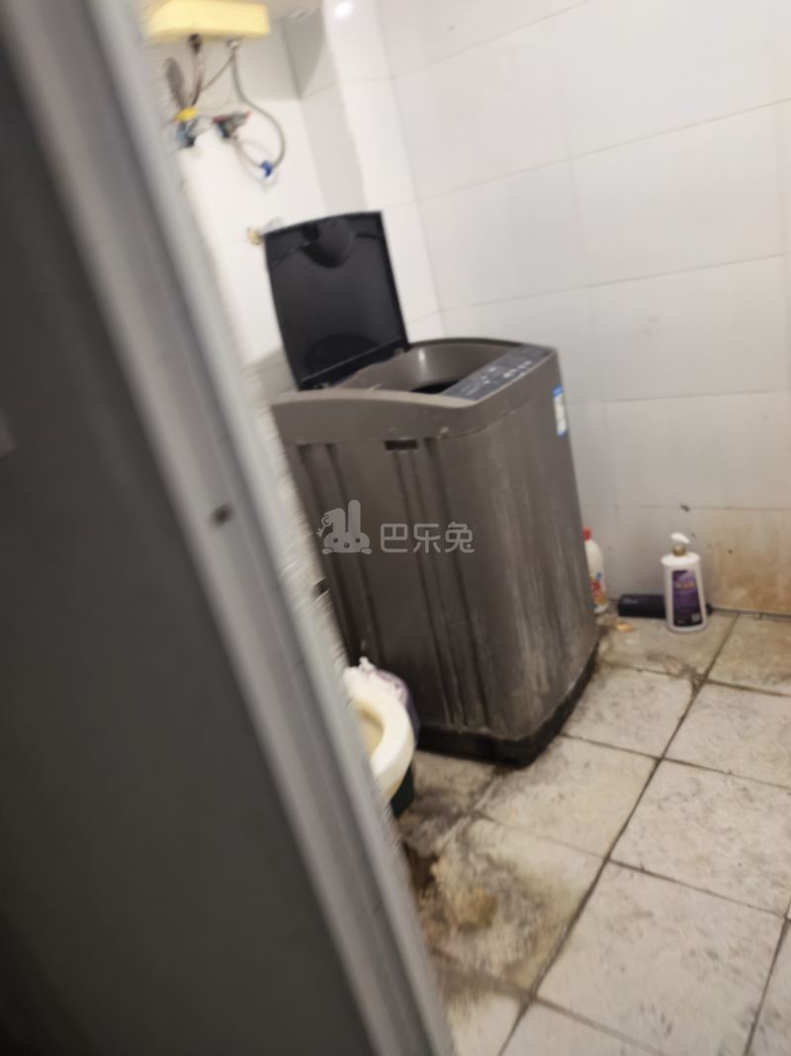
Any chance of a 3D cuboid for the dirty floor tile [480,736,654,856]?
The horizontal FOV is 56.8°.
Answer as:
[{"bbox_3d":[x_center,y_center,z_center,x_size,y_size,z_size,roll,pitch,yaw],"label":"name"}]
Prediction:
[{"bbox_3d":[0.361,0.548,1.549,0.300,0.010,0.300,3,26,39],"label":"dirty floor tile"}]

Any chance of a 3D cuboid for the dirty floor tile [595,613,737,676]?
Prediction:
[{"bbox_3d":[0.716,0.298,1.976,0.300,0.010,0.322,3,26,39],"label":"dirty floor tile"}]

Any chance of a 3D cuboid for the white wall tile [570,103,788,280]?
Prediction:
[{"bbox_3d":[0.637,-0.746,1.685,0.448,0.304,0.010,3,26,39],"label":"white wall tile"}]

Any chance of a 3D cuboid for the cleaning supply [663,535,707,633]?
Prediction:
[{"bbox_3d":[0.763,0.146,1.939,0.107,0.272,0.065,-8,21,17],"label":"cleaning supply"}]

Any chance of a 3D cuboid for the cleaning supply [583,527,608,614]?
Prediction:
[{"bbox_3d":[0.577,0.117,2.148,0.079,0.265,0.057,-2,23,28],"label":"cleaning supply"}]

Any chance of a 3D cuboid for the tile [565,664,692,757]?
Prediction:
[{"bbox_3d":[0.534,0.426,1.758,0.300,0.010,0.300,3,26,39],"label":"tile"}]

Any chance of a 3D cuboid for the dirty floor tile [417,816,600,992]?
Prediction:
[{"bbox_3d":[0.187,0.670,1.341,0.300,0.010,0.300,3,26,39],"label":"dirty floor tile"}]

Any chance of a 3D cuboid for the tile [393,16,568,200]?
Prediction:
[{"bbox_3d":[0.214,-1.043,1.863,0.461,0.304,0.010,3,26,39],"label":"tile"}]

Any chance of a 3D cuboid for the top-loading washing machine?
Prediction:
[{"bbox_3d":[0.091,-0.122,1.774,0.513,1.232,0.507,1,25,37],"label":"top-loading washing machine"}]

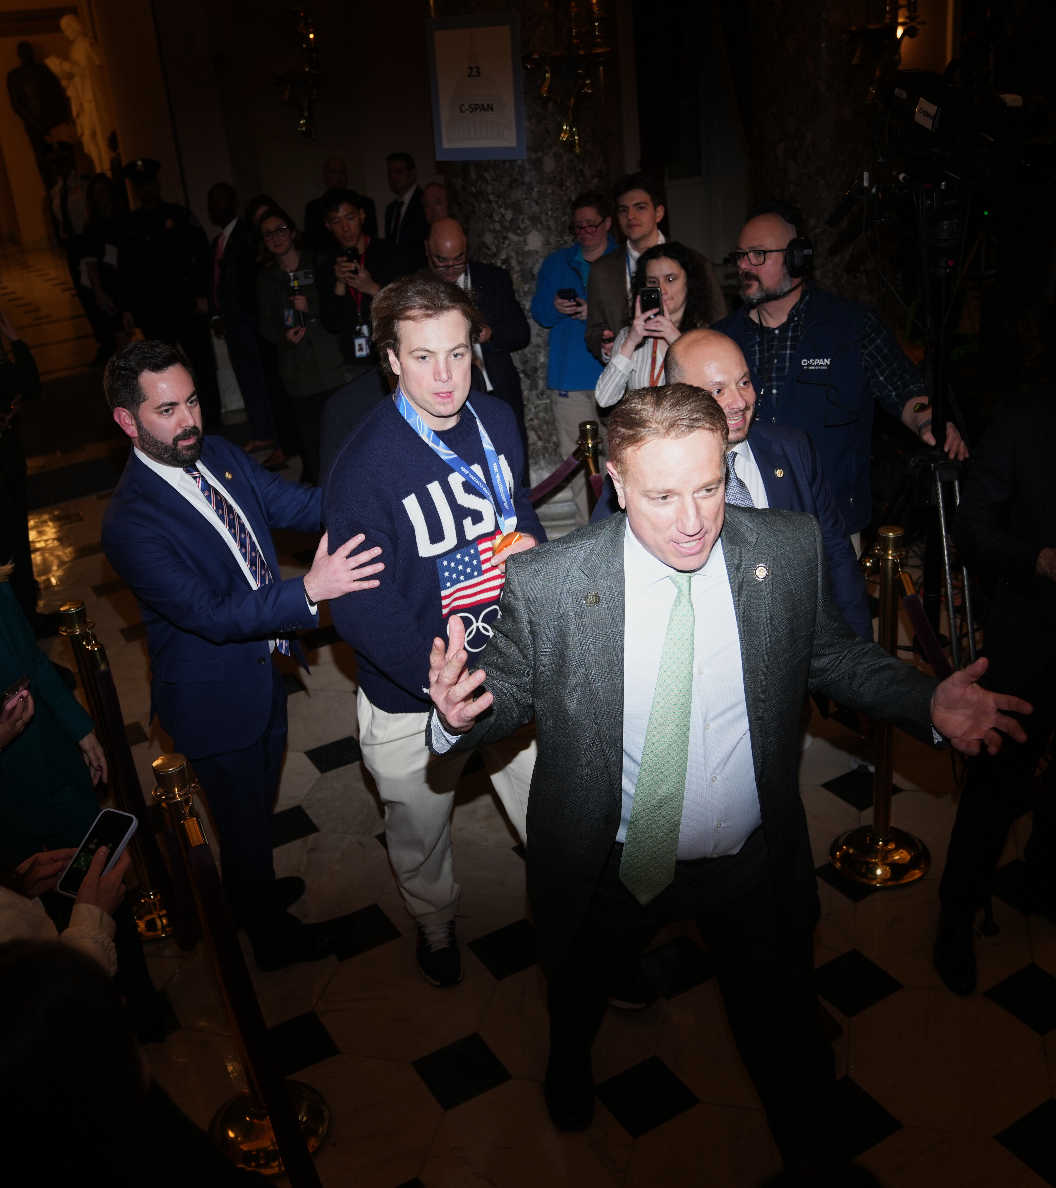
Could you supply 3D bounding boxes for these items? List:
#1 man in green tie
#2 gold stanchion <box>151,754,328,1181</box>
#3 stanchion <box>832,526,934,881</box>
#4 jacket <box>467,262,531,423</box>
[{"bbox_3d":[0.357,0.432,2.249,0.930,1.740,0.620,-5,23,2],"label":"man in green tie"},{"bbox_3d":[-0.674,0.808,2.600,0.290,1.020,0.290,-6,23,0],"label":"gold stanchion"},{"bbox_3d":[1.022,0.295,3.378,0.290,1.020,0.290,-6,23,0],"label":"stanchion"},{"bbox_3d":[-0.250,-0.991,5.109,0.550,0.750,0.380,-6,23,0],"label":"jacket"}]

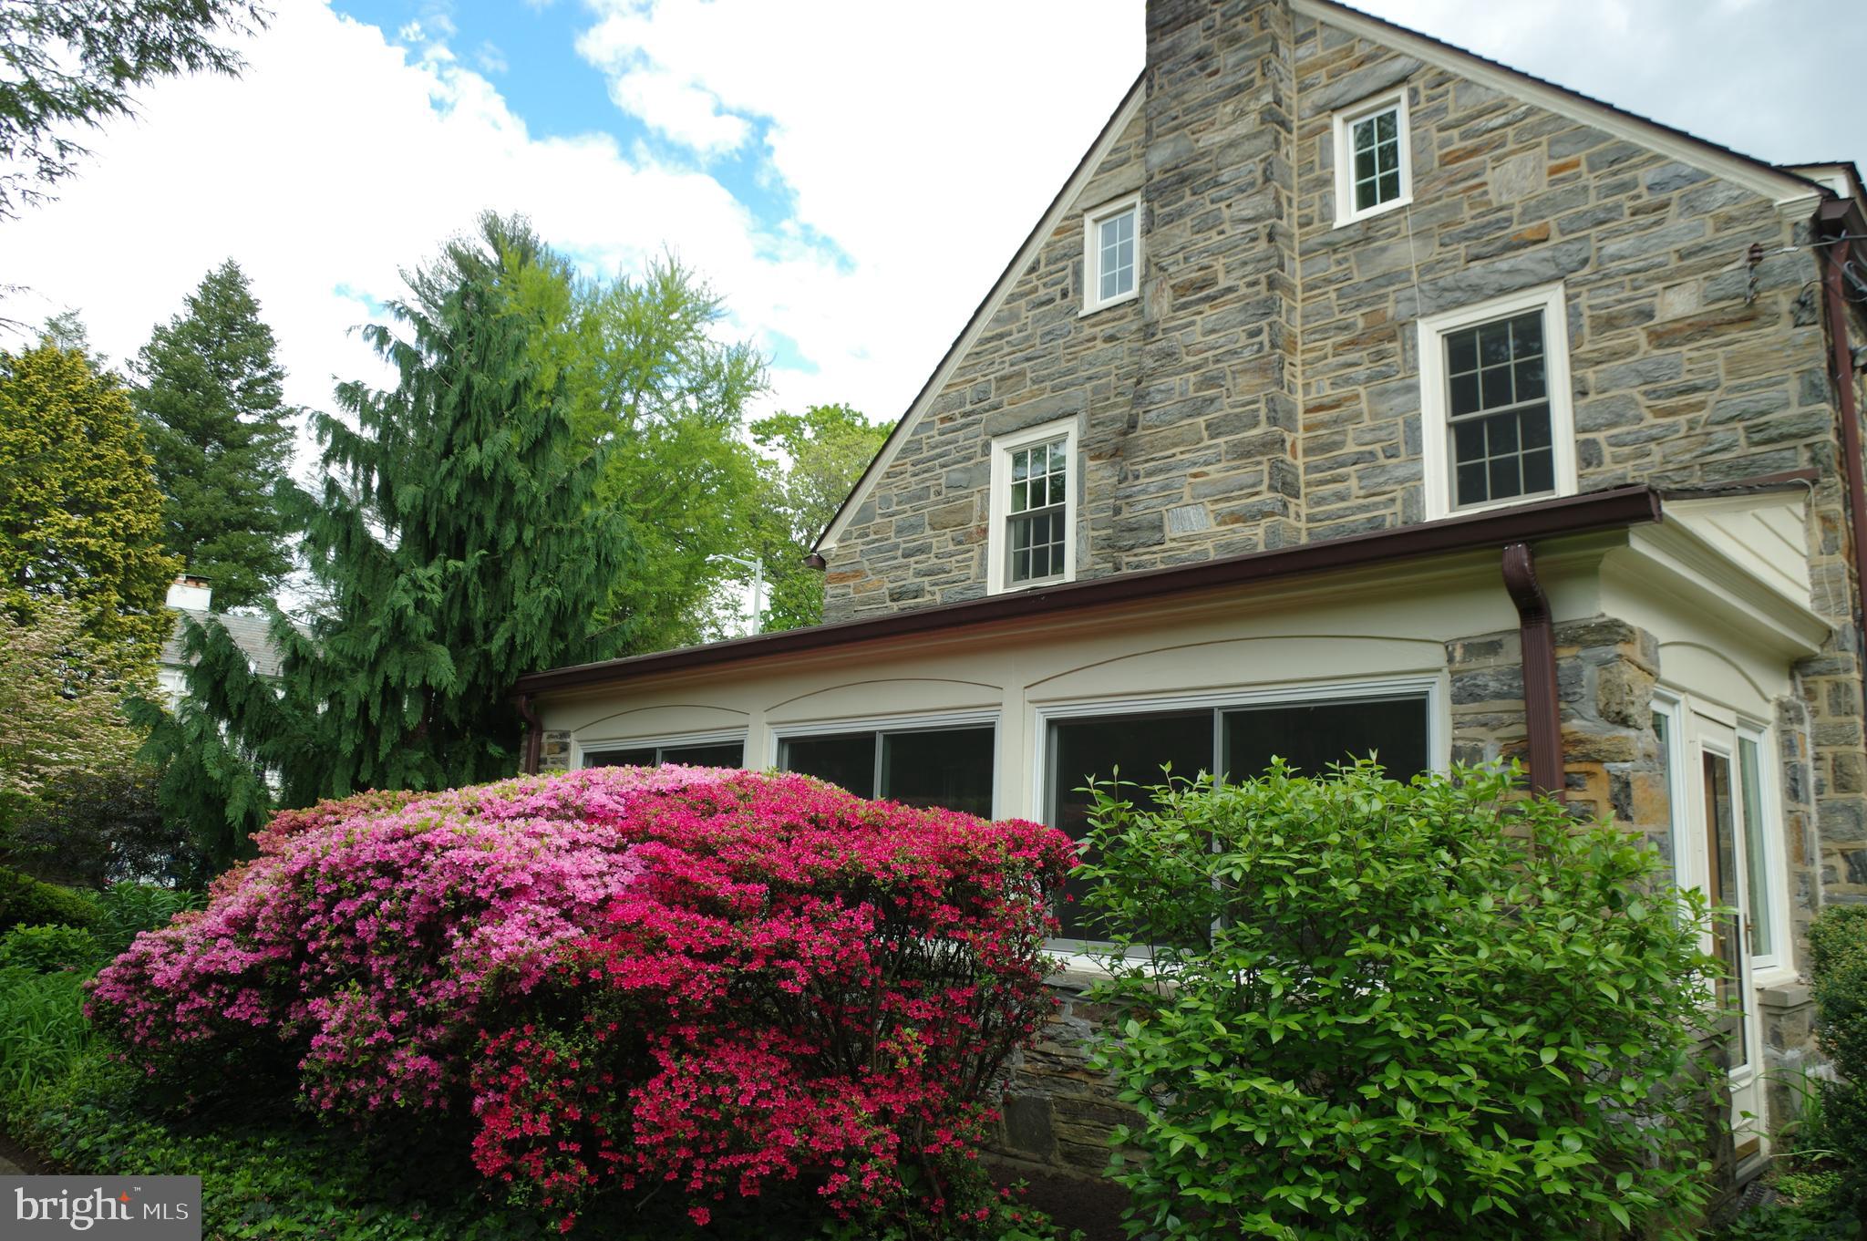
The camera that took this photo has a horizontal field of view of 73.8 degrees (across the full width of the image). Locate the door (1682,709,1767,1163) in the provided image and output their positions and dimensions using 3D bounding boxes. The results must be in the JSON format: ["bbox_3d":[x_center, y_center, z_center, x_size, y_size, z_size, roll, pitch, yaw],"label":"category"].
[{"bbox_3d":[3.871,1.496,6.095,0.780,2.040,0.060,12,-15,-43],"label":"door"}]

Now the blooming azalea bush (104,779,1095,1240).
[{"bbox_3d":[-1.962,1.935,7.123,2.800,2.100,5.700,12,-15,-43],"label":"blooming azalea bush"}]

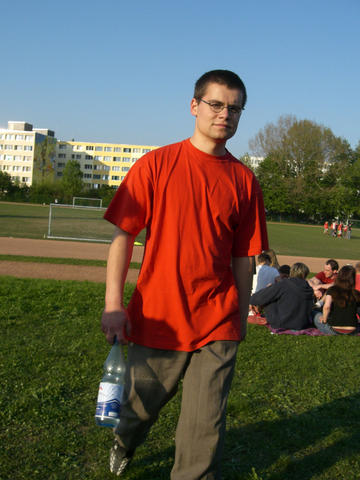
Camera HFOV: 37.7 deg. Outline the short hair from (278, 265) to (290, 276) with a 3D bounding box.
[{"bbox_3d":[1.470,0.428,7.400,0.170,0.170,0.200,6,5,24],"label":"short hair"}]

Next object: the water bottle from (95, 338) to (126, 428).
[{"bbox_3d":[-0.227,0.475,1.780,0.083,0.310,0.083,6,-7,0],"label":"water bottle"}]

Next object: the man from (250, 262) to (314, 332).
[{"bbox_3d":[1.277,0.635,6.500,0.660,0.770,0.740,3,5,-19],"label":"man"}]

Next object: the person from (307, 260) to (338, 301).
[{"bbox_3d":[2.030,0.668,7.300,0.600,0.780,0.750,7,5,33],"label":"person"}]

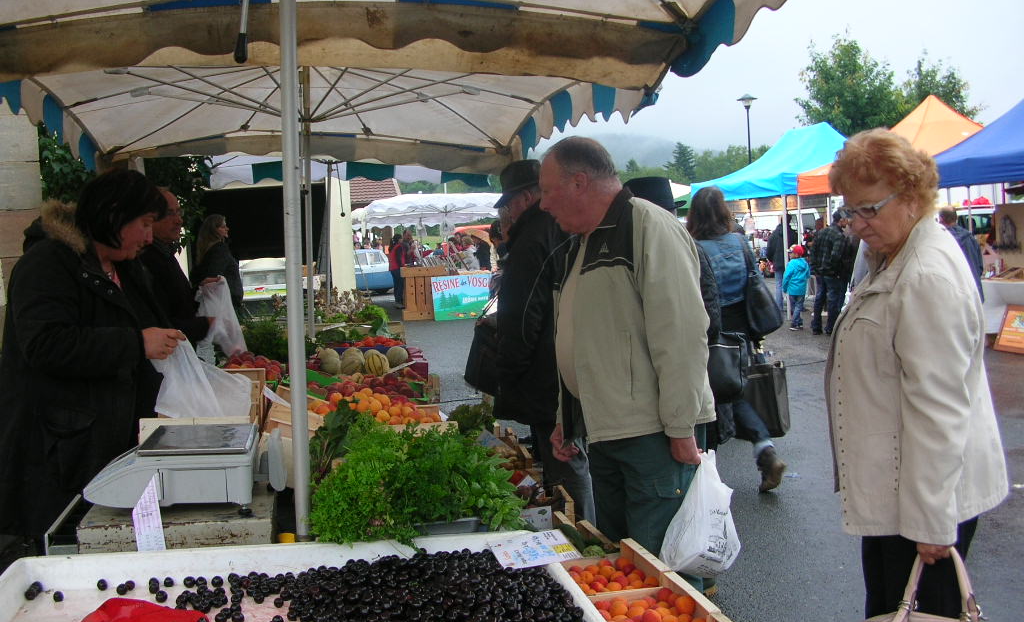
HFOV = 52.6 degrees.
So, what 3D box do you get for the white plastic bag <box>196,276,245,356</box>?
[{"bbox_3d":[-1.501,0.034,5.350,0.250,0.420,0.150,-3,4,-18],"label":"white plastic bag"}]

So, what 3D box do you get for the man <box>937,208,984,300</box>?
[{"bbox_3d":[4.493,-0.262,10.446,0.520,1.660,0.380,-4,4,-30],"label":"man"}]

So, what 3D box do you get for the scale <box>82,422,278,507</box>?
[{"bbox_3d":[-0.803,0.371,2.570,0.420,0.150,0.360,-2,4,-6],"label":"scale"}]

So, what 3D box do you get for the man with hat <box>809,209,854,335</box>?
[{"bbox_3d":[4.320,-0.560,14.000,0.540,1.720,0.380,1,5,27],"label":"man with hat"}]

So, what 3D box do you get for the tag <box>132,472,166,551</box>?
[{"bbox_3d":[-0.900,0.503,2.570,0.080,0.200,0.015,-2,4,-6],"label":"tag"}]

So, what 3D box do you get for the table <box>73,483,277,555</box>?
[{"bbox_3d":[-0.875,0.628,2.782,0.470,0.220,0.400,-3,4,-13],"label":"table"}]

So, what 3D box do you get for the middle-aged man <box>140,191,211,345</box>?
[{"bbox_3d":[-1.464,0.260,4.400,0.450,1.660,0.480,-1,4,-3],"label":"middle-aged man"}]

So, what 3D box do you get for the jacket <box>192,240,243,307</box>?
[{"bbox_3d":[-2.361,-0.285,8.300,0.400,0.600,0.450,-2,4,-6],"label":"jacket"}]

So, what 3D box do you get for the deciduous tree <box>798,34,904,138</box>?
[{"bbox_3d":[11.893,-5.465,36.267,4.100,8.248,4.100,-2,4,0],"label":"deciduous tree"}]

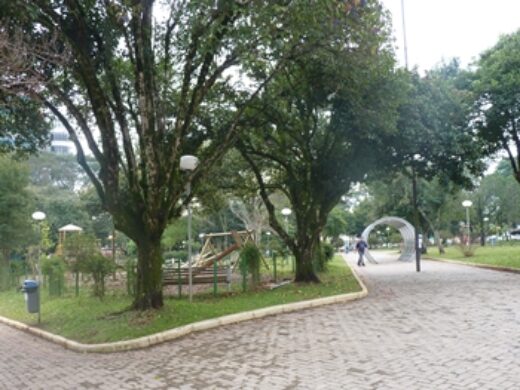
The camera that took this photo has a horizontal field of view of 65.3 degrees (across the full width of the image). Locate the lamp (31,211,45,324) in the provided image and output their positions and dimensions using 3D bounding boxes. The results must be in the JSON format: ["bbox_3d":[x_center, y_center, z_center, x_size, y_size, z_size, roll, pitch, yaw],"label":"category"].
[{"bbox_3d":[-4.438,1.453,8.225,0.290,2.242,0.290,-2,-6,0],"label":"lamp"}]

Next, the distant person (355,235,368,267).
[{"bbox_3d":[5.252,2.881,21.174,0.550,1.631,0.400,-2,-6,6],"label":"distant person"}]

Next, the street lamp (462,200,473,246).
[{"bbox_3d":[13.903,2.207,27.289,0.450,3.691,0.450,-2,-6,0],"label":"street lamp"}]

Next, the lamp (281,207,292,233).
[{"bbox_3d":[1.574,2.382,24.125,0.450,3.287,0.450,-2,-6,0],"label":"lamp"}]

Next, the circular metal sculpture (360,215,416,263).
[{"bbox_3d":[7.460,2.653,24.148,2.950,2.700,2.100,-2,-6,7],"label":"circular metal sculpture"}]

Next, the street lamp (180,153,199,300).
[{"bbox_3d":[-1.676,0.775,9.802,0.420,3.543,0.420,-2,-6,0],"label":"street lamp"}]

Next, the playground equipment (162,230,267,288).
[{"bbox_3d":[-1.632,2.160,14.404,3.500,1.793,2.200,-1,-6,-3],"label":"playground equipment"}]

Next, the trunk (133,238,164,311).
[{"bbox_3d":[-2.484,1.723,9.178,0.600,1.514,0.600,-2,-6,0],"label":"trunk"}]

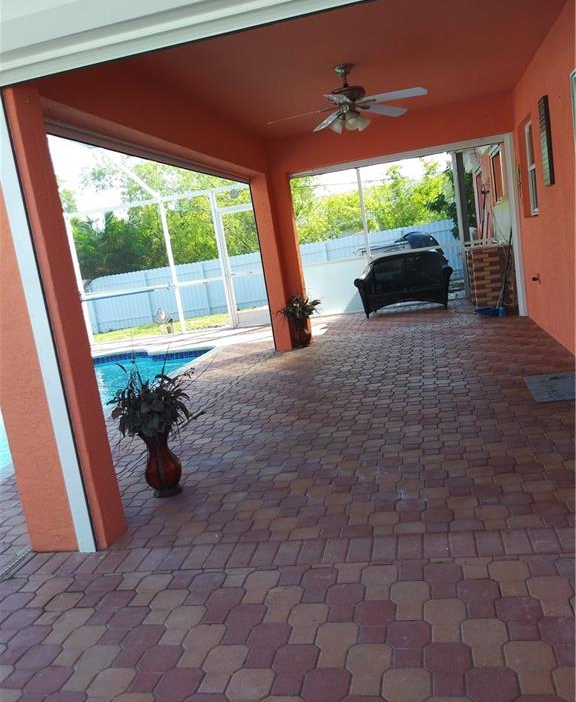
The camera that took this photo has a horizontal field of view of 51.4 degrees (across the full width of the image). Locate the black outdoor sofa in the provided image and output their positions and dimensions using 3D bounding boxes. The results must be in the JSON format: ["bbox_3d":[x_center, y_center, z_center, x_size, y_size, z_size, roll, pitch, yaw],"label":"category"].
[{"bbox_3d":[1.821,-1.051,9.379,1.460,0.870,0.820,-6,10,14],"label":"black outdoor sofa"}]

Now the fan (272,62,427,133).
[{"bbox_3d":[0.476,-2.038,4.826,1.300,0.510,1.290,-6,10,14],"label":"fan"}]

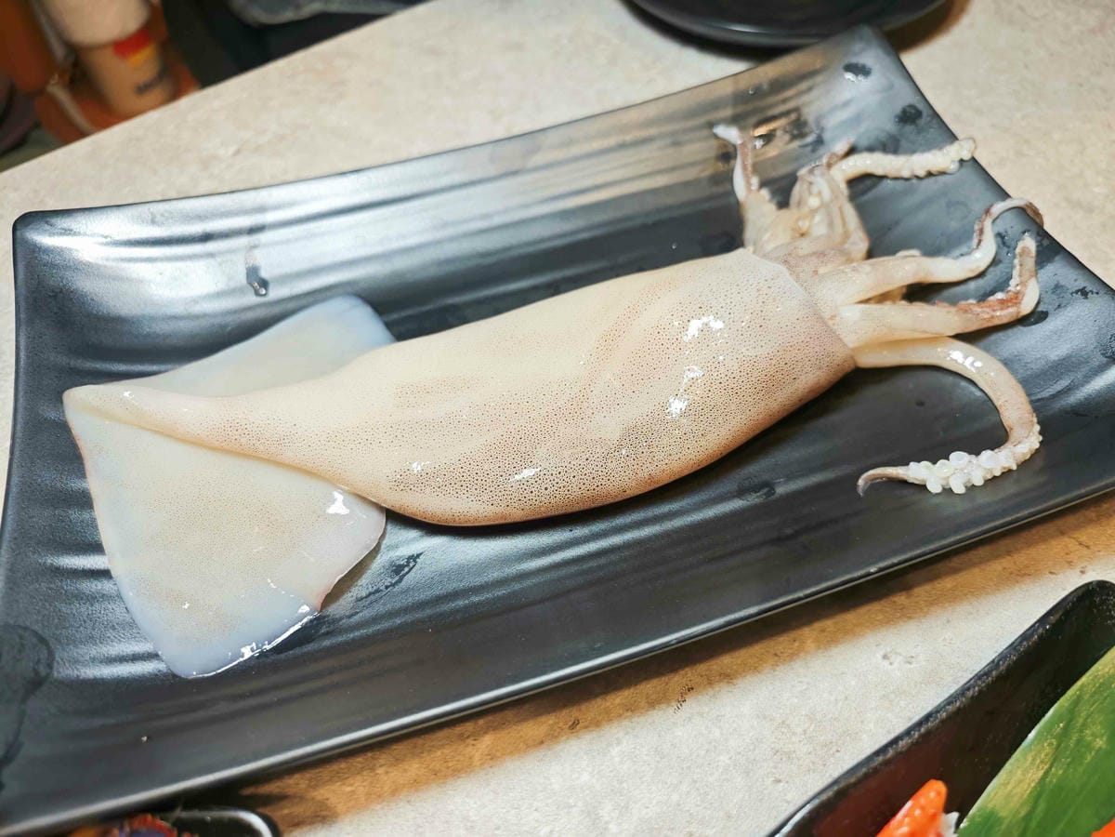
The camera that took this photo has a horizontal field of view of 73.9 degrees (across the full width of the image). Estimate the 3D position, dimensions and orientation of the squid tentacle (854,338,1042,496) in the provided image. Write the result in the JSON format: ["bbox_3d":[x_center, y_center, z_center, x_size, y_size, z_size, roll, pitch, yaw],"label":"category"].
[{"bbox_3d":[0.109,-0.003,0.216,0.049,0.012,0.048,-2,57,2],"label":"squid tentacle"}]

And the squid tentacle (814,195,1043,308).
[{"bbox_3d":[0.122,-0.053,0.240,0.094,0.013,0.021,-22,59,-11],"label":"squid tentacle"}]

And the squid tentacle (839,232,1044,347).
[{"bbox_3d":[0.124,-0.036,0.232,0.084,0.010,0.026,-22,59,-11],"label":"squid tentacle"}]

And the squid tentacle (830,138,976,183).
[{"bbox_3d":[0.125,-0.093,0.269,0.053,0.010,0.010,-3,57,1],"label":"squid tentacle"}]

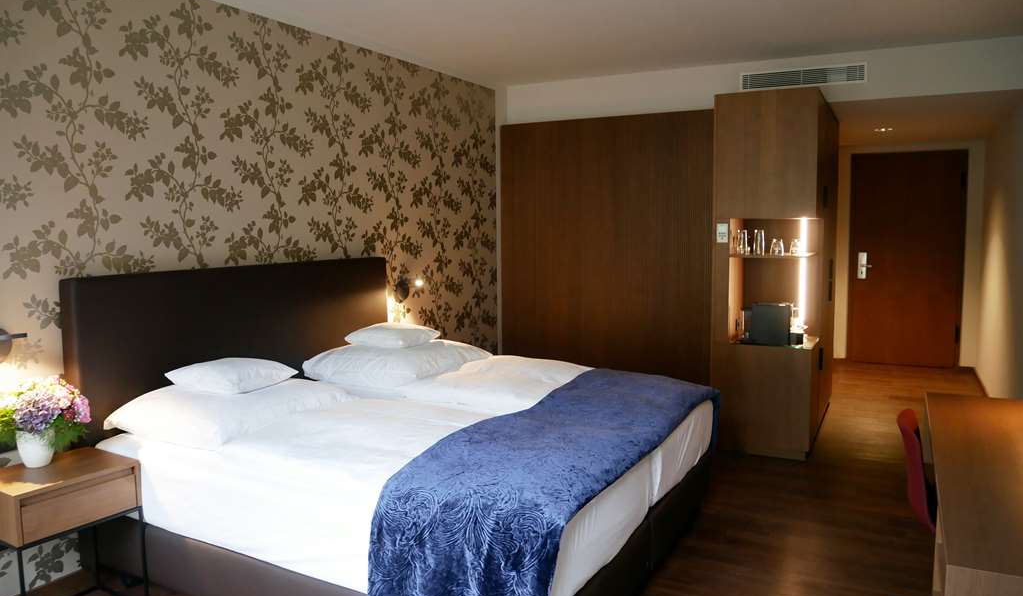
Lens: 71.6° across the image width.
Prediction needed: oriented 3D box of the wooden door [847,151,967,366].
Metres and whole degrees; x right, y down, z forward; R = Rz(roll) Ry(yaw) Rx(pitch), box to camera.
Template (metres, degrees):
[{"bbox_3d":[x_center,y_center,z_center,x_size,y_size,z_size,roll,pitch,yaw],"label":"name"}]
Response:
[{"bbox_3d":[3.872,-0.370,6.989,0.970,2.100,0.070,3,7,29],"label":"wooden door"}]

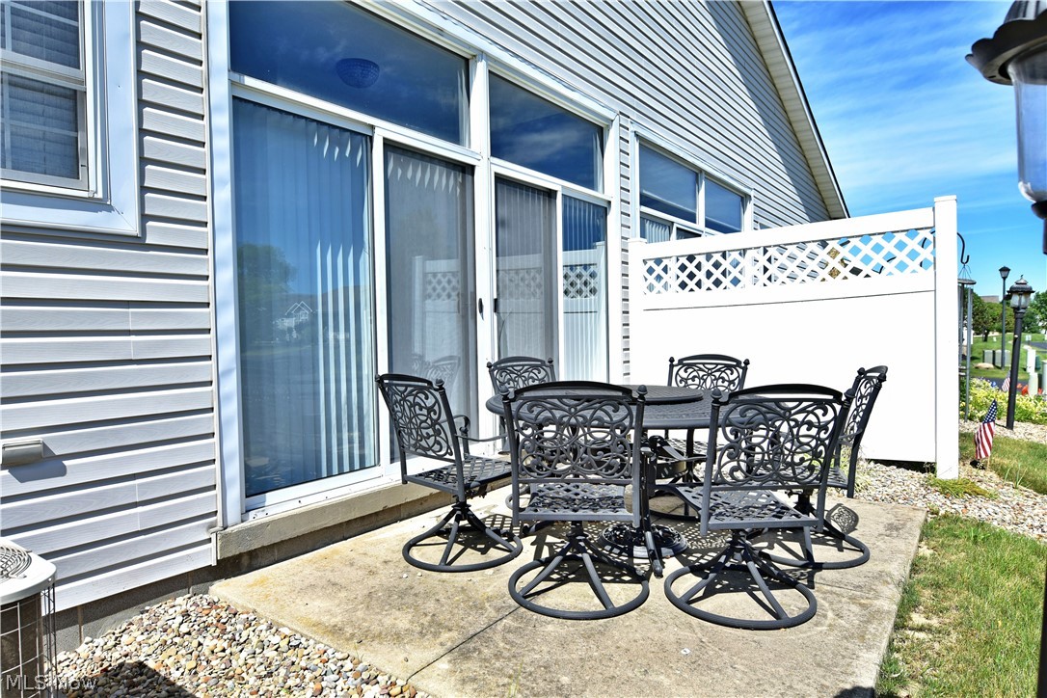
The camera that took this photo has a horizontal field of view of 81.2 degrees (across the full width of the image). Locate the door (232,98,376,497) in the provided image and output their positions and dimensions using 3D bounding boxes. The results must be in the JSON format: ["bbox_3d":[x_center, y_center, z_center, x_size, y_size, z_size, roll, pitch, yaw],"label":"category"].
[{"bbox_3d":[-1.093,-0.253,3.165,0.060,1.906,0.833,0,1,37],"label":"door"}]

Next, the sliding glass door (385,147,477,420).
[{"bbox_3d":[-0.565,-0.294,3.866,0.060,1.922,0.827,0,1,37],"label":"sliding glass door"}]

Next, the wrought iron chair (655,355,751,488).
[{"bbox_3d":[1.048,0.522,3.830,0.610,0.920,0.640,0,2,41],"label":"wrought iron chair"}]

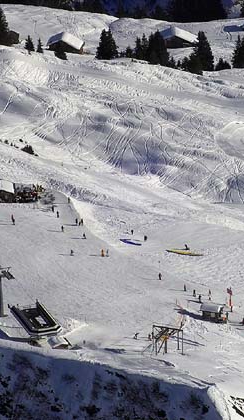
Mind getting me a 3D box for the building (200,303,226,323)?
[{"bbox_3d":[23.069,25.918,1500.000,6.200,3.100,3.800,6,26,13],"label":"building"}]

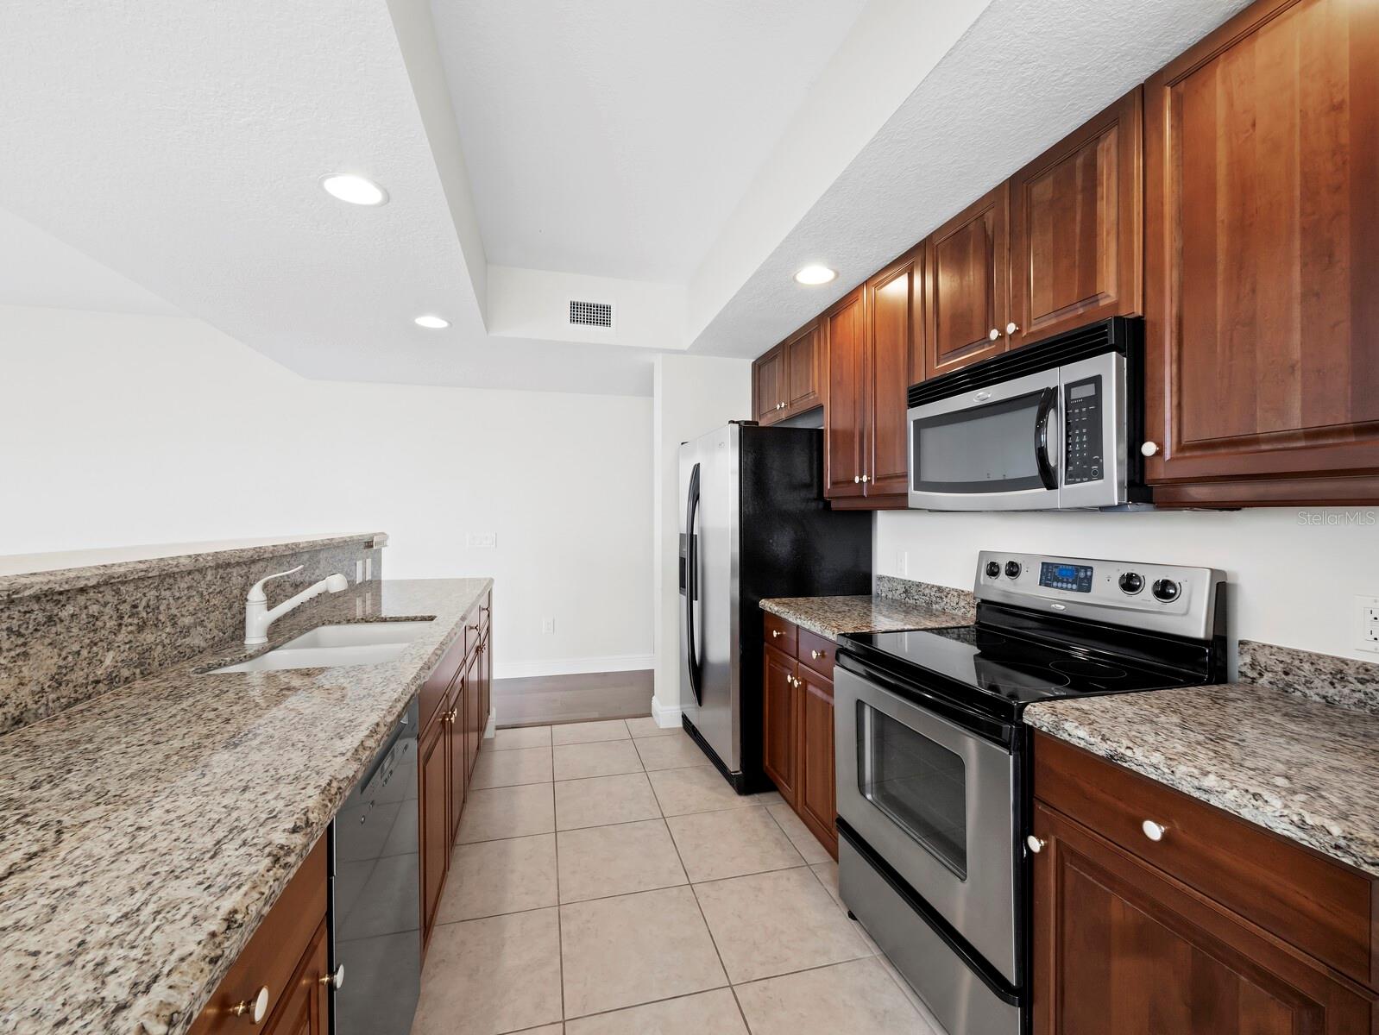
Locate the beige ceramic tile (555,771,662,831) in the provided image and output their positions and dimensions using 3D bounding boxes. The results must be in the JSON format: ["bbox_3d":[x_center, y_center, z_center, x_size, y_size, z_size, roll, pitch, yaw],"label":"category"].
[{"bbox_3d":[-0.391,1.319,2.603,0.455,0.010,0.454,0,0,-15],"label":"beige ceramic tile"}]

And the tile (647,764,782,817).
[{"bbox_3d":[0.060,1.336,2.749,0.457,0.010,0.457,0,0,-14],"label":"tile"}]

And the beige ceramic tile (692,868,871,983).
[{"bbox_3d":[0.288,1.336,1.864,0.457,0.010,0.457,0,0,-14],"label":"beige ceramic tile"}]

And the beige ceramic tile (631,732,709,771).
[{"bbox_3d":[-0.054,1.337,3.192,0.457,0.010,0.457,0,0,-14],"label":"beige ceramic tile"}]

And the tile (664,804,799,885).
[{"bbox_3d":[0.174,1.336,2.307,0.457,0.010,0.457,0,0,-14],"label":"tile"}]

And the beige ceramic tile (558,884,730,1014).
[{"bbox_3d":[-0.163,1.319,1.724,0.455,0.010,0.445,0,0,-15],"label":"beige ceramic tile"}]

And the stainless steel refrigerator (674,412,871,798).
[{"bbox_3d":[0.421,0.444,3.216,0.843,1.775,0.905,0,0,-17],"label":"stainless steel refrigerator"}]

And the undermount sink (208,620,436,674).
[{"bbox_3d":[-1.138,0.532,1.849,0.460,0.200,0.800,0,0,-15],"label":"undermount sink"}]

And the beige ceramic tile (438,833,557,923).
[{"bbox_3d":[-0.728,1.334,2.074,0.457,0.010,0.457,0,0,-14],"label":"beige ceramic tile"}]

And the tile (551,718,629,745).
[{"bbox_3d":[-0.601,1.318,3.410,0.455,0.010,0.330,0,0,-15],"label":"tile"}]

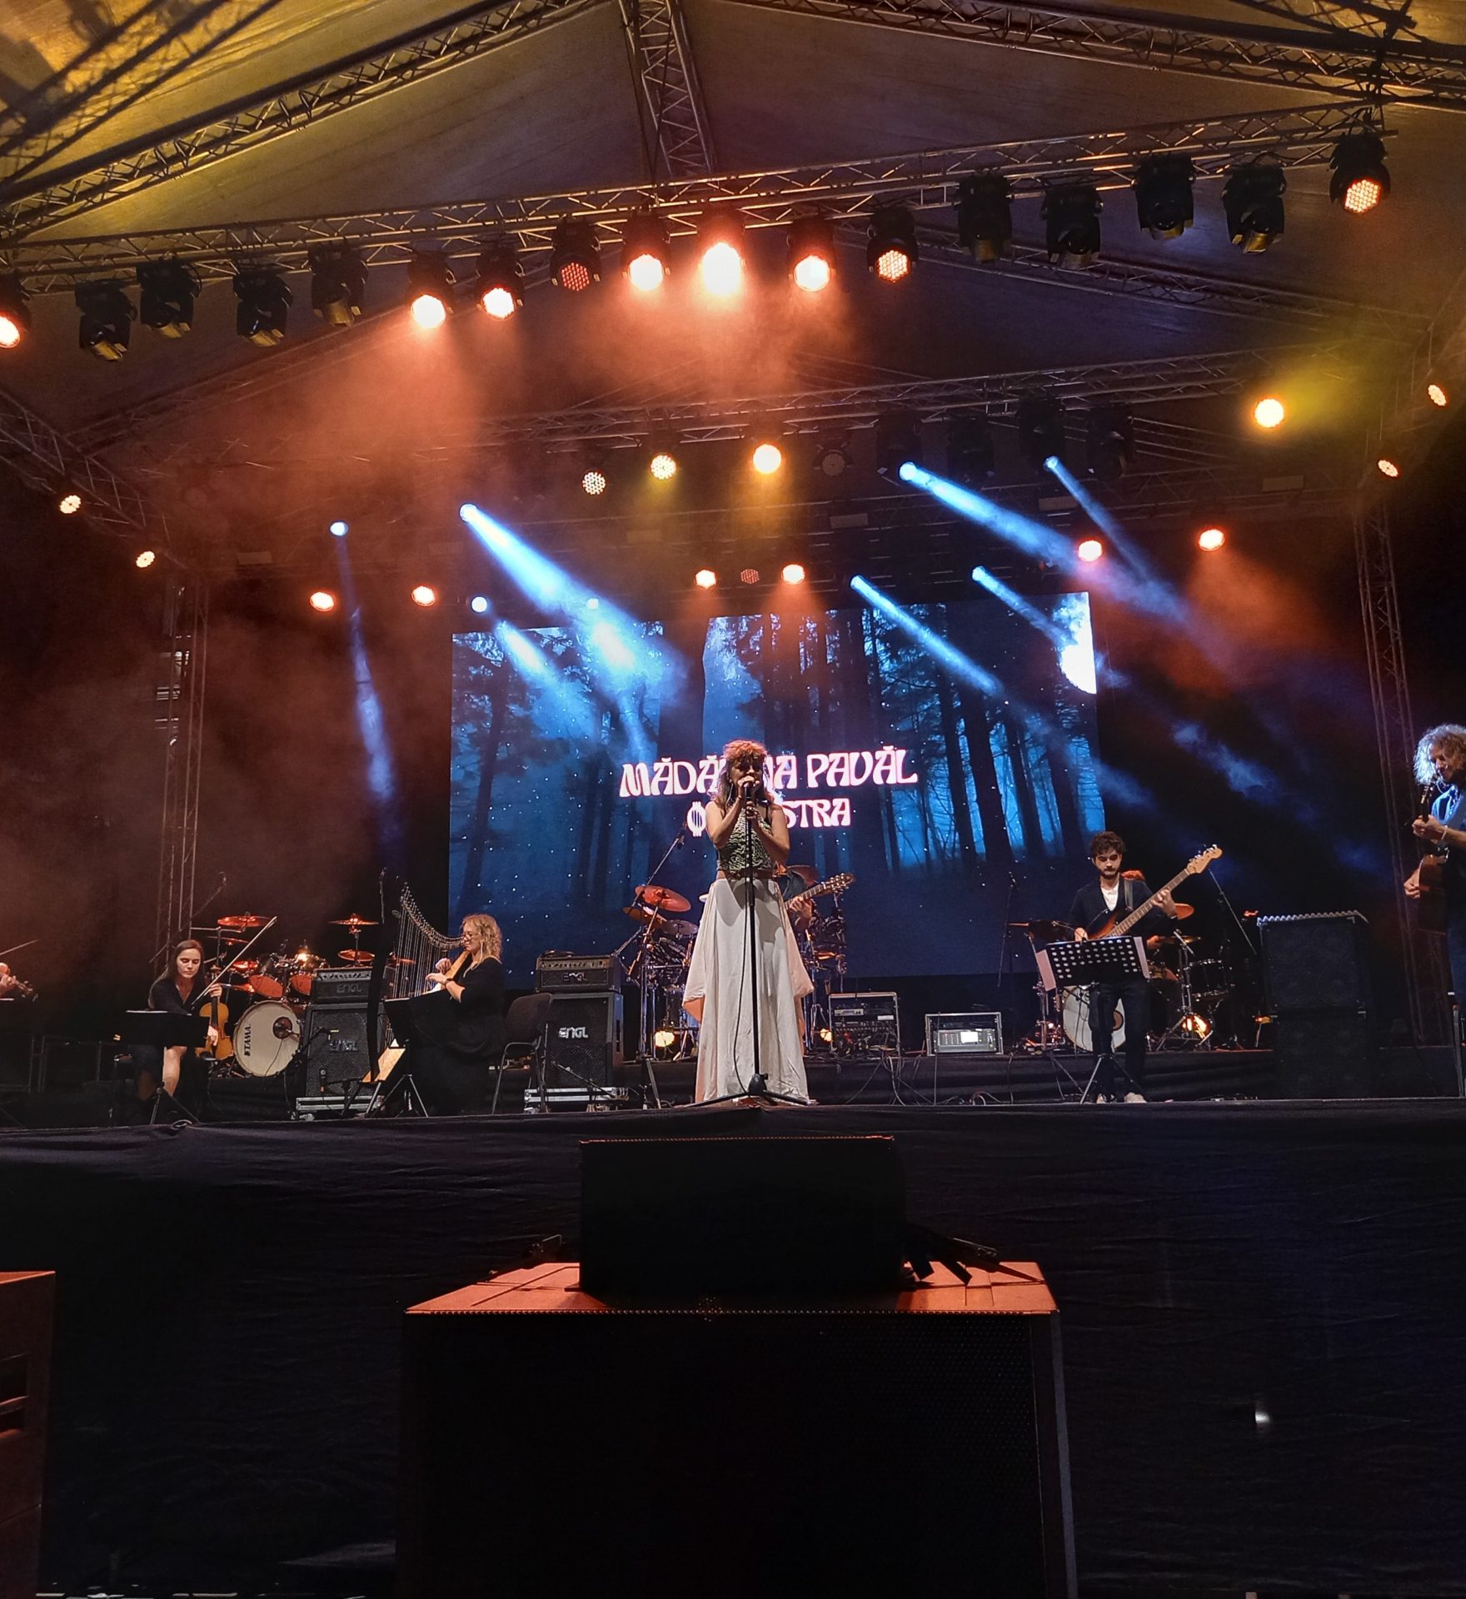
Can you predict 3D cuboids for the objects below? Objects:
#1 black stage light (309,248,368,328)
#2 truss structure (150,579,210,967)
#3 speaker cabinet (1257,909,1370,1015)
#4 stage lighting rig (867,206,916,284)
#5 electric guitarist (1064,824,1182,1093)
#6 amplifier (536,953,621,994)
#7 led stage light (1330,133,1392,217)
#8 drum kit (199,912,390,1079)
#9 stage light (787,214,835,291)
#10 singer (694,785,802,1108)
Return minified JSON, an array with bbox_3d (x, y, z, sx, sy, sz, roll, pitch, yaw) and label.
[{"bbox_3d":[-2.830,-3.670,11.015,0.390,0.470,0.330,-2,-7,3],"label":"black stage light"},{"bbox_3d":[-5.847,0.432,16.350,0.290,5.800,0.290,-3,-12,7],"label":"truss structure"},{"bbox_3d":[3.929,1.125,10.412,0.620,0.625,0.450,-6,-12,25],"label":"speaker cabinet"},{"bbox_3d":[1.080,-3.791,10.500,0.340,0.430,0.300,-3,-12,6],"label":"stage lighting rig"},{"bbox_3d":[2.534,1.086,10.031,0.660,1.750,0.500,-5,-12,17],"label":"electric guitarist"},{"bbox_3d":[-1.182,1.357,11.900,0.580,0.270,0.260,-3,-12,6],"label":"amplifier"},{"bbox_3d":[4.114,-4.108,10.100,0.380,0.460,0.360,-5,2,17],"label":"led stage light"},{"bbox_3d":[-3.484,1.597,12.326,1.500,1.300,1.200,-4,-12,14],"label":"drum kit"},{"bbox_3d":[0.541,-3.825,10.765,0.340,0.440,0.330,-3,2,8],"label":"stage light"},{"bbox_3d":[0.081,0.576,7.140,0.560,1.680,0.480,-2,-12,4],"label":"singer"}]

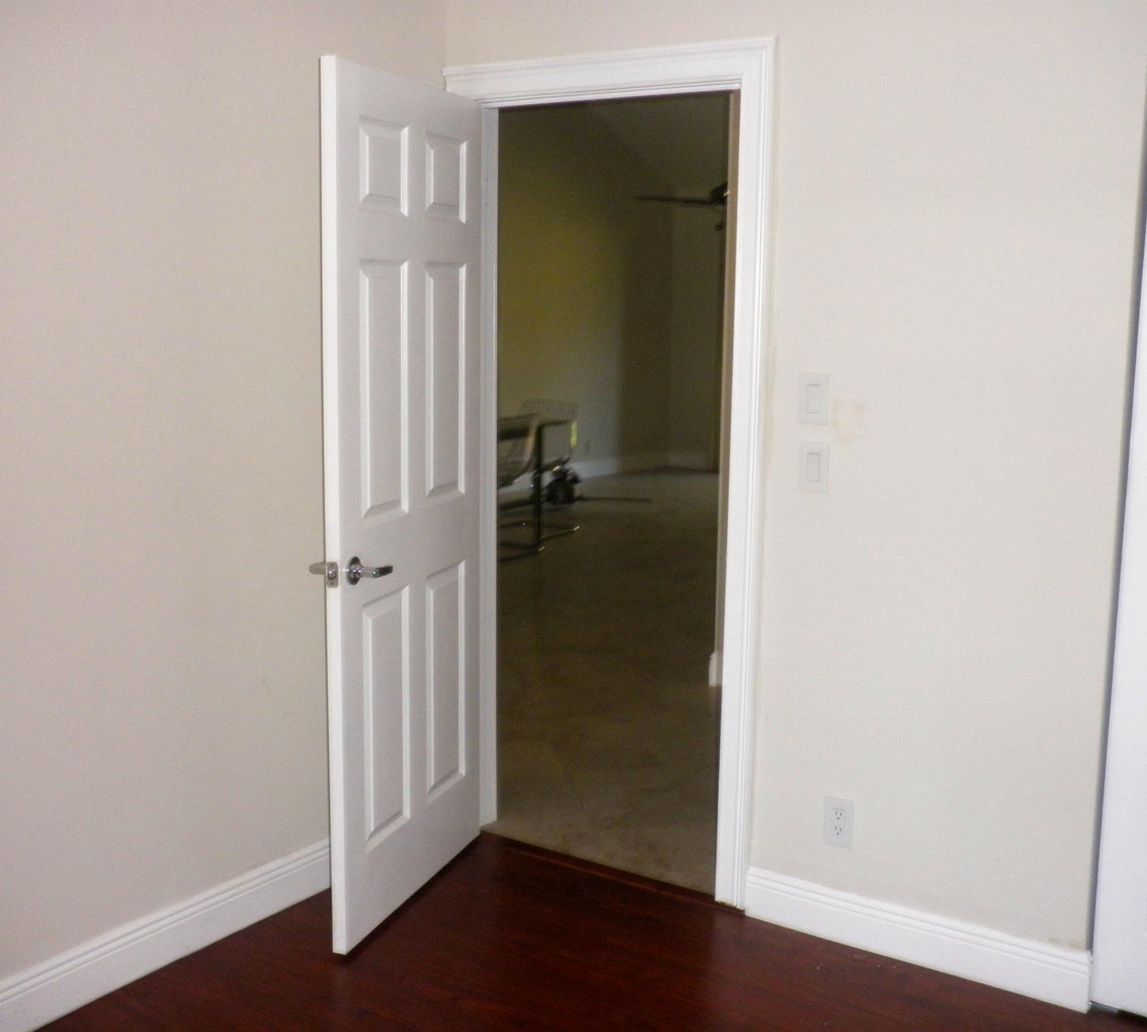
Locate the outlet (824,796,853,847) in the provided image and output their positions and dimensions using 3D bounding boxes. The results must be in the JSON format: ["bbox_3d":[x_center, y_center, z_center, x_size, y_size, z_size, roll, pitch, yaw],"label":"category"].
[{"bbox_3d":[0.643,0.743,3.466,0.074,0.117,0.008,7,11,33],"label":"outlet"}]

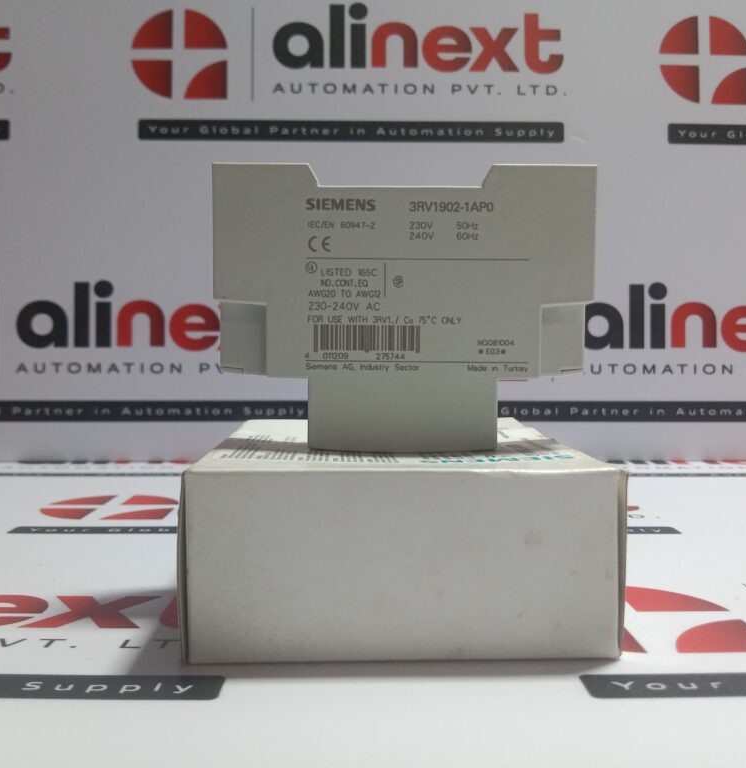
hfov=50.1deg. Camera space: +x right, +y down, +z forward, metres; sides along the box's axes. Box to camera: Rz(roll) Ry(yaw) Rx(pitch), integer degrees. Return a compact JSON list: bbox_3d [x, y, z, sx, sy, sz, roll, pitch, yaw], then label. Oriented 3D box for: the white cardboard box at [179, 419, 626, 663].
[{"bbox_3d":[0.004,0.035,0.213,0.091,0.040,0.099,0,3,-2],"label":"white cardboard box"}]

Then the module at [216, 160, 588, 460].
[{"bbox_3d":[0.007,-0.018,0.198,0.090,0.068,0.019,0,3,-1],"label":"module"}]

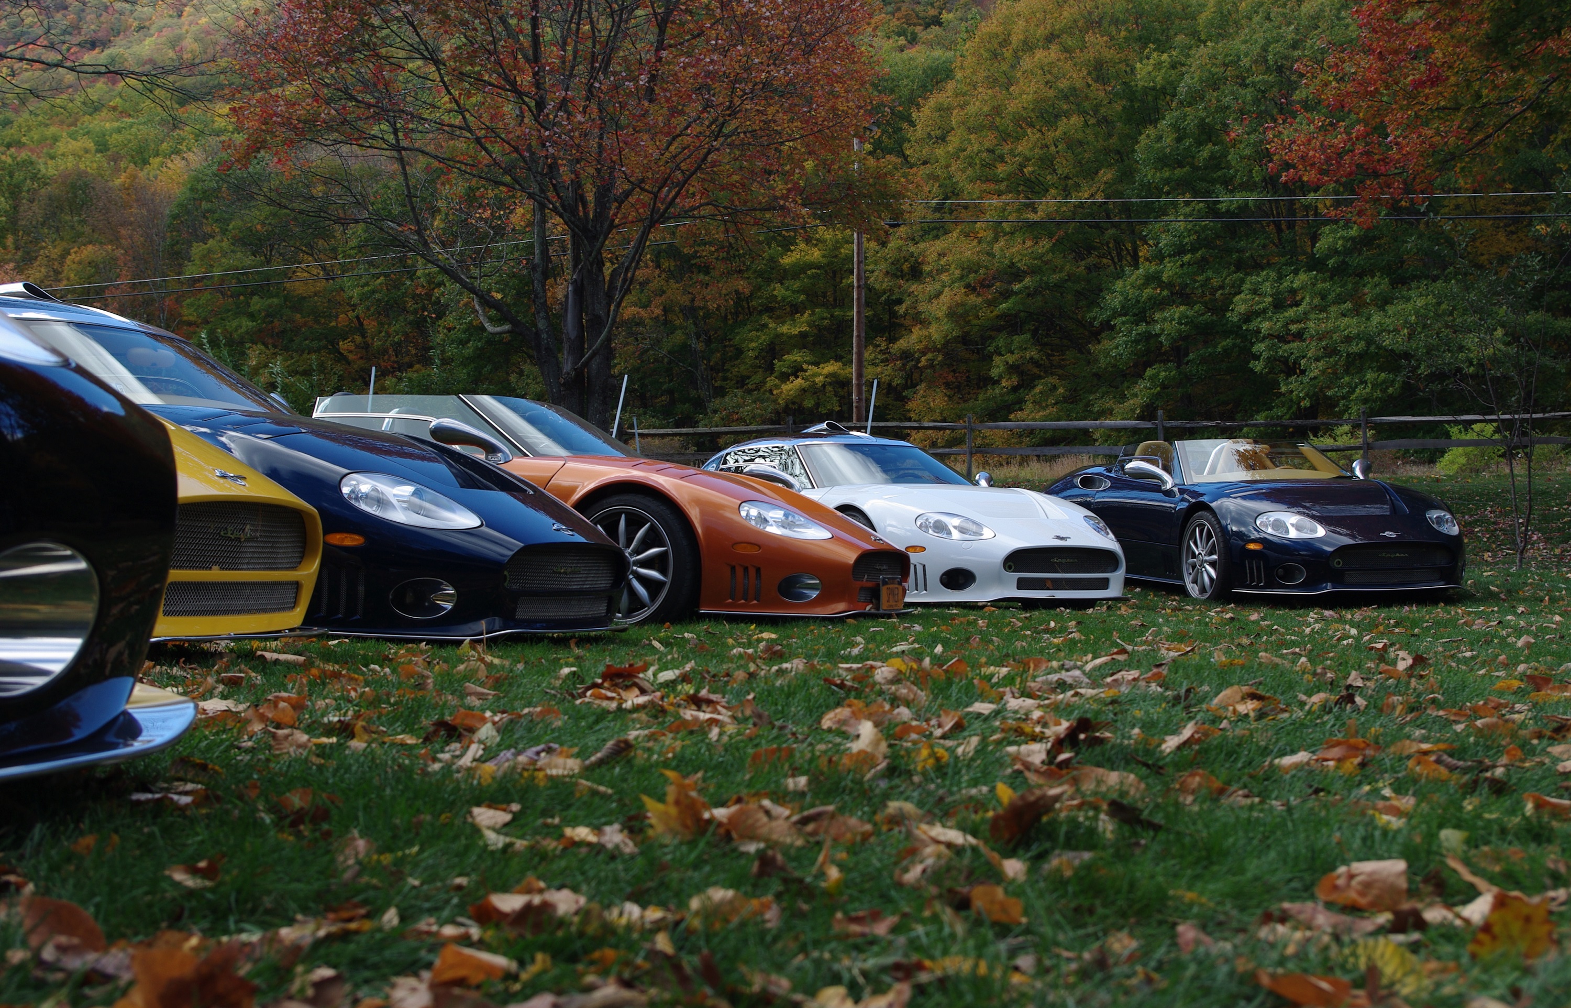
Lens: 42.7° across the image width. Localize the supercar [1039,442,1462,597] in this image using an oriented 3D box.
[{"bbox_3d":[3.096,0.122,14.114,1.880,1.085,4.185,-1,-1,-16],"label":"supercar"}]

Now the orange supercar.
[{"bbox_3d":[-1.541,0.075,9.652,4.185,1.085,1.880,0,-2,19],"label":"orange supercar"}]

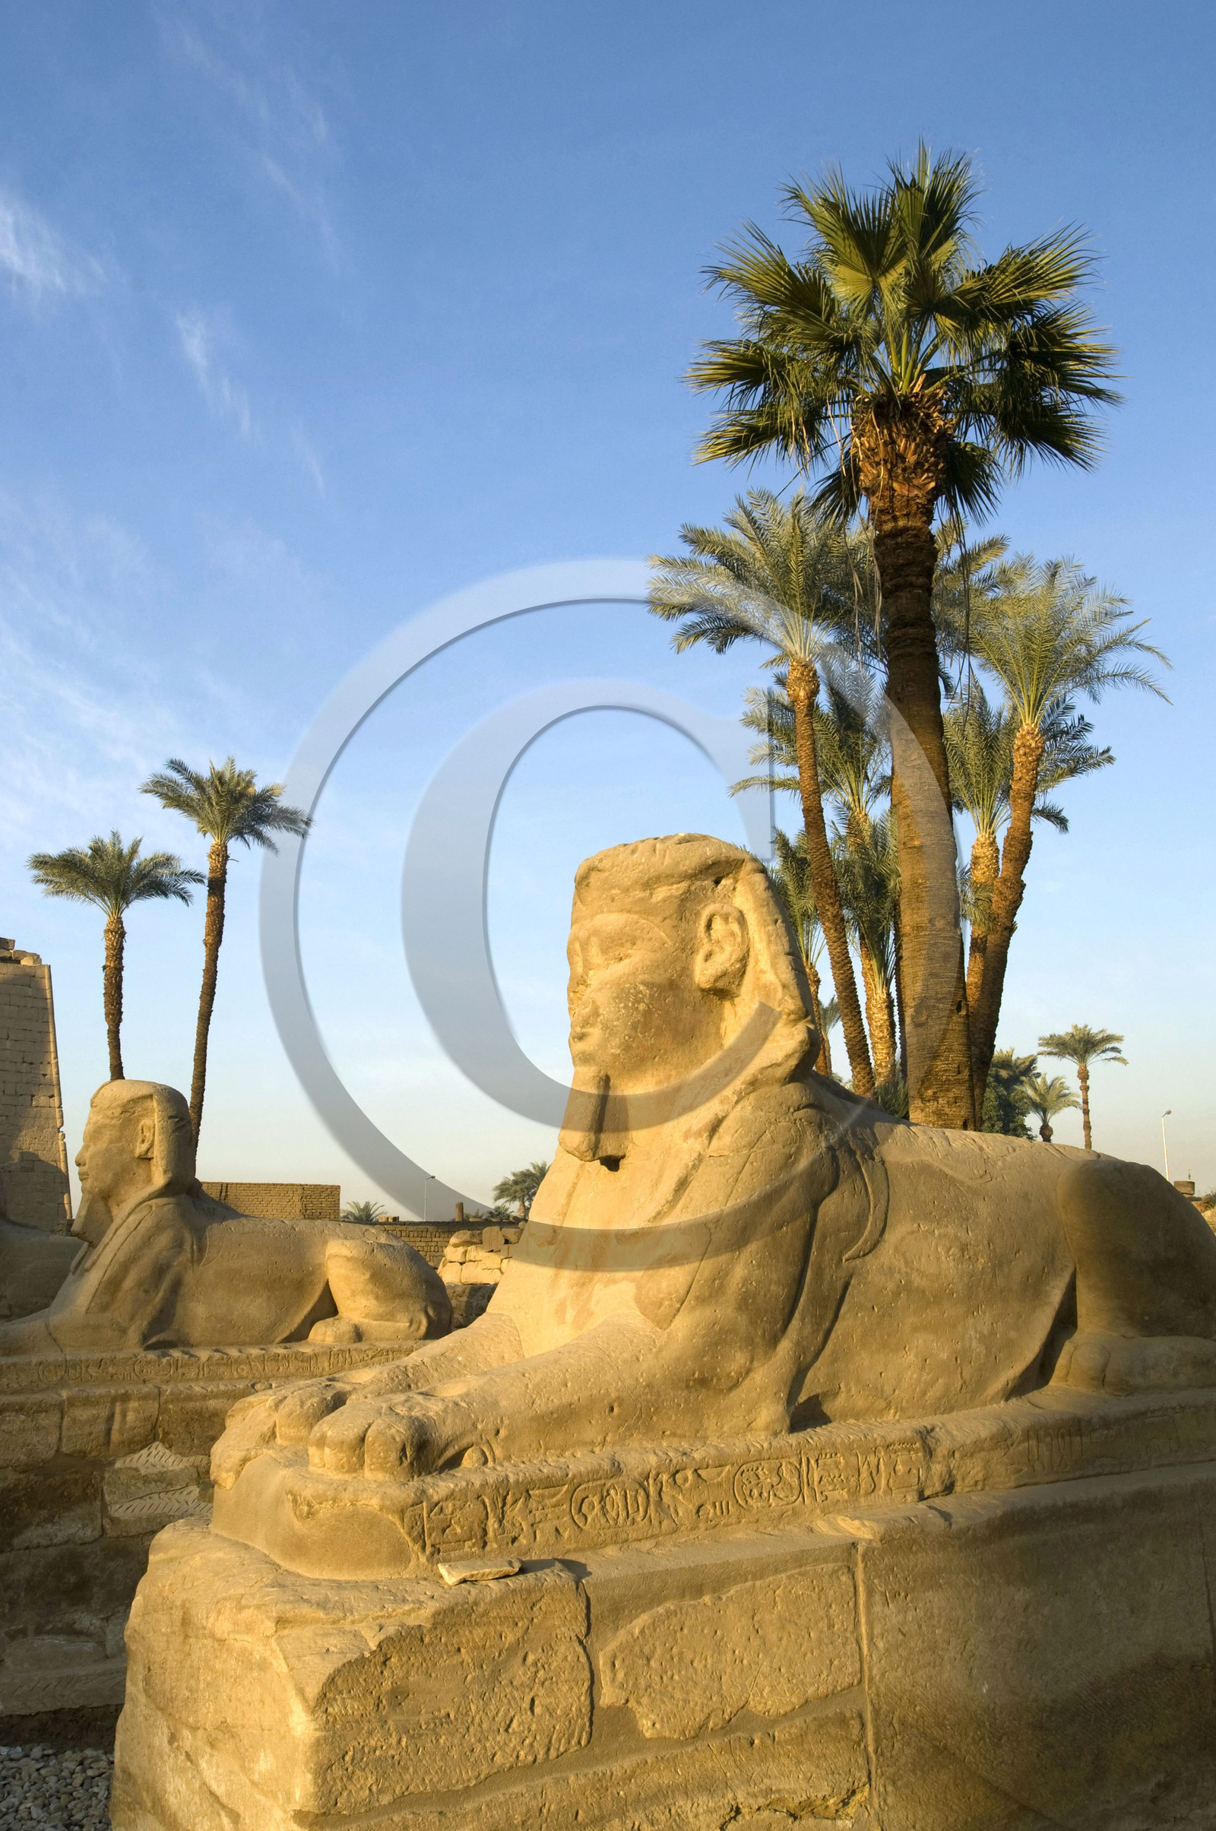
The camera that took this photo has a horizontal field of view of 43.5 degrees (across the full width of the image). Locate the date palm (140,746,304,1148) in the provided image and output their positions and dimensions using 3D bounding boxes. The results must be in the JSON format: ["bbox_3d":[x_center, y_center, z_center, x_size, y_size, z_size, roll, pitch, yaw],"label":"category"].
[{"bbox_3d":[-10.464,3.038,40.299,4.540,15.140,4.540,0,-13,0],"label":"date palm"}]

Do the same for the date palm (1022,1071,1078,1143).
[{"bbox_3d":[23.786,14.173,80.901,3.230,11.750,3.230,0,-13,0],"label":"date palm"}]

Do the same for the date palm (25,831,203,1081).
[{"bbox_3d":[-15.402,4.739,46.137,5.400,15.040,5.400,0,-13,0],"label":"date palm"}]

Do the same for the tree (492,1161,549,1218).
[{"bbox_3d":[-5.960,21.555,107.893,4.480,8.280,4.480,0,-13,0],"label":"tree"}]

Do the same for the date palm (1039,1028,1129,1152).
[{"bbox_3d":[26.296,13.221,83.179,4.920,14.640,4.920,0,-13,0],"label":"date palm"}]

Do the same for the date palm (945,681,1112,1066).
[{"bbox_3d":[6.943,1.580,26.282,4.240,11.910,4.240,0,-13,0],"label":"date palm"}]

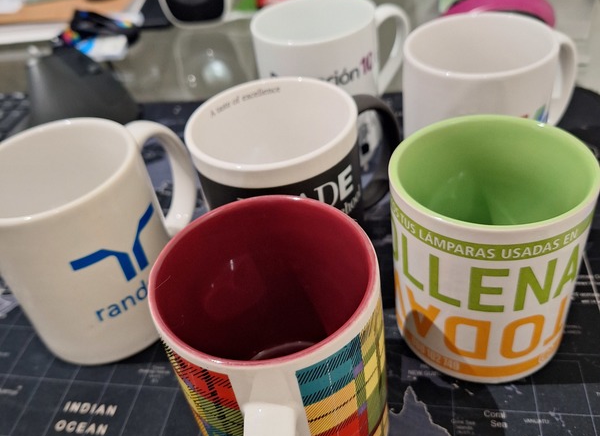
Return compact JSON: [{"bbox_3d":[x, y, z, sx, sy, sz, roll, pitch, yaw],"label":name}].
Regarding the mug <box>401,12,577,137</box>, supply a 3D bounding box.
[{"bbox_3d":[0.125,-0.069,0.342,0.121,0.100,0.087,-22,41,-15],"label":"mug"}]

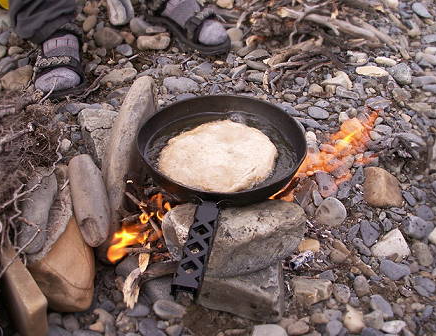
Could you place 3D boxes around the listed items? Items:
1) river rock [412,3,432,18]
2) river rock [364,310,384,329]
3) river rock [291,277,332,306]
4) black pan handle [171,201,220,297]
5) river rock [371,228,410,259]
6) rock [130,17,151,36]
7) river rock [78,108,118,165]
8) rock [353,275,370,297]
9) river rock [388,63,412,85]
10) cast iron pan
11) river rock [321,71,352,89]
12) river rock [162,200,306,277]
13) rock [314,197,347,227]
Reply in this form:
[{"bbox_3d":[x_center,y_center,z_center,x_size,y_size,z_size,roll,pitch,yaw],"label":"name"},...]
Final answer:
[{"bbox_3d":[0.680,-0.524,1.508,0.062,0.045,0.070,10,40,12],"label":"river rock"},{"bbox_3d":[0.220,0.214,0.640,0.029,0.018,0.024,13,40,14],"label":"river rock"},{"bbox_3d":[0.135,0.177,0.655,0.058,0.032,0.035,0,39,0],"label":"river rock"},{"bbox_3d":[-0.026,0.102,0.583,0.033,0.024,0.155,6,40,8],"label":"black pan handle"},{"bbox_3d":[0.282,0.124,0.742,0.062,0.036,0.042,11,40,12],"label":"river rock"},{"bbox_3d":[-0.237,-0.432,1.385,0.062,0.056,0.065,0,39,0],"label":"rock"},{"bbox_3d":[-0.212,-0.067,0.910,0.092,0.082,0.085,0,39,0],"label":"river rock"},{"bbox_3d":[0.210,0.172,0.664,0.026,0.023,0.033,0,39,0],"label":"rock"},{"bbox_3d":[0.488,-0.253,1.211,0.056,0.040,0.050,15,41,15],"label":"river rock"},{"bbox_3d":[-0.006,0.023,0.717,0.280,0.056,0.456,7,39,6],"label":"cast iron pan"},{"bbox_3d":[0.310,-0.231,1.184,0.078,0.032,0.045,8,39,8],"label":"river rock"},{"bbox_3d":[0.026,0.108,0.706,0.205,0.072,0.118,-3,39,-6],"label":"river rock"},{"bbox_3d":[0.199,0.077,0.799,0.053,0.032,0.045,11,40,12],"label":"rock"}]

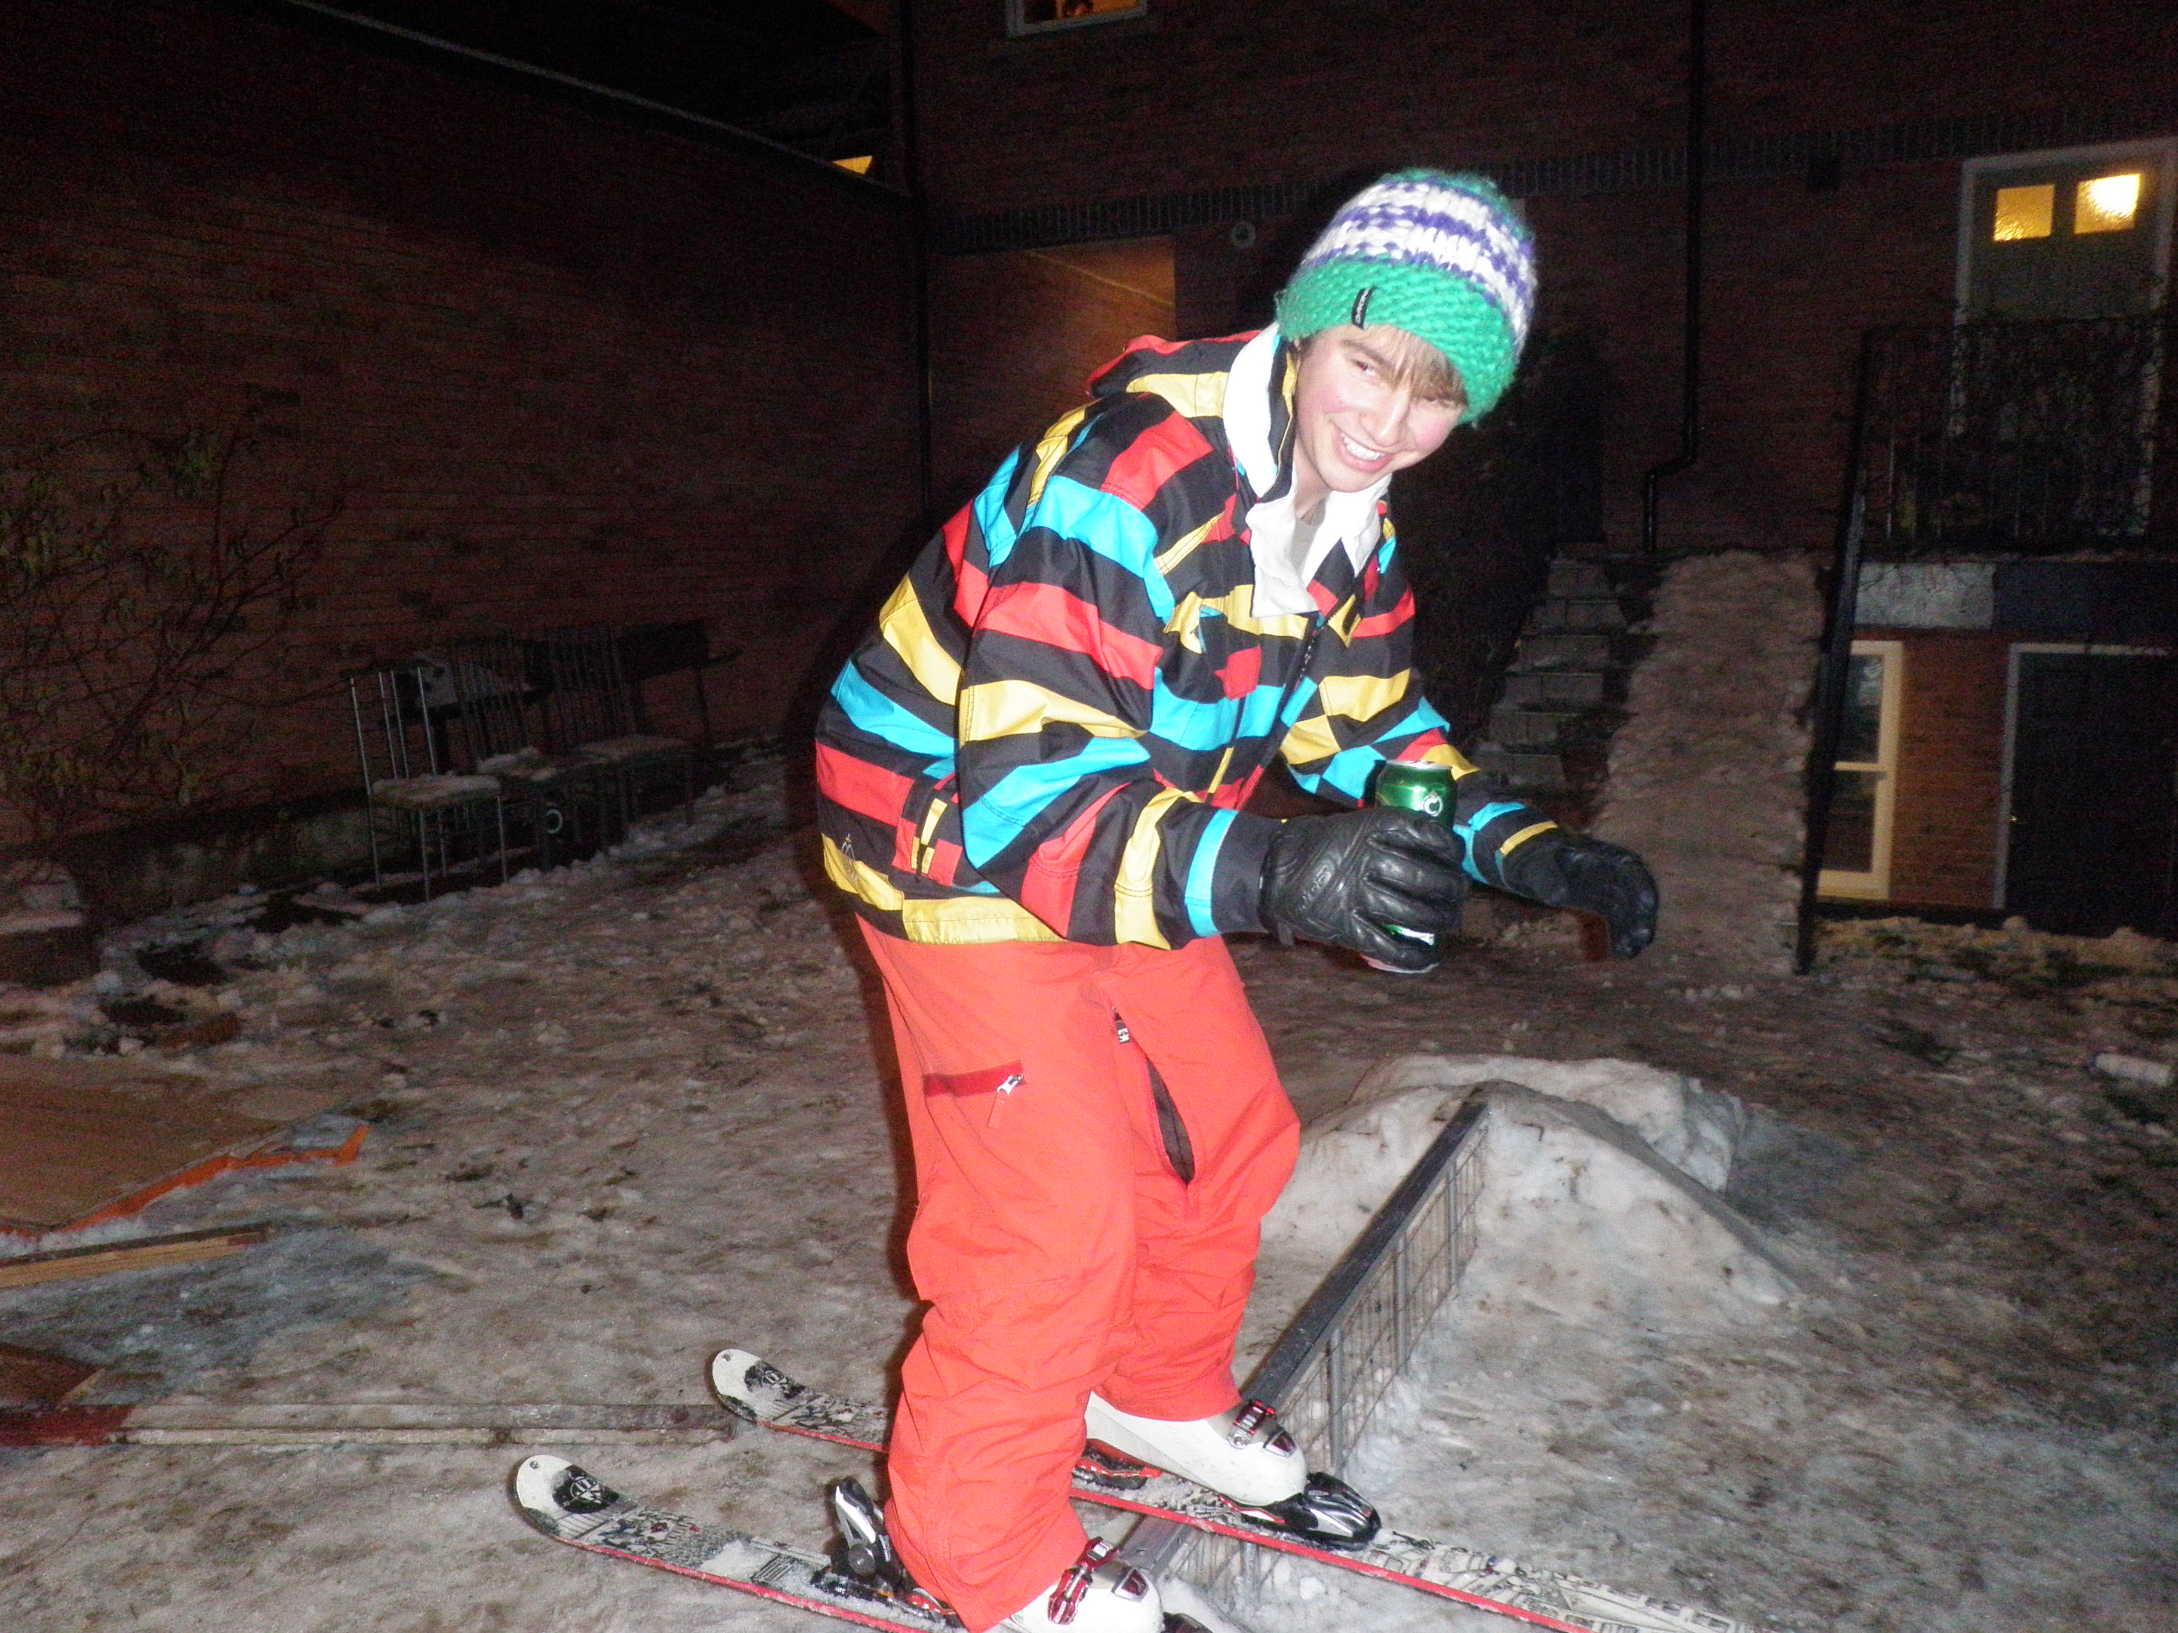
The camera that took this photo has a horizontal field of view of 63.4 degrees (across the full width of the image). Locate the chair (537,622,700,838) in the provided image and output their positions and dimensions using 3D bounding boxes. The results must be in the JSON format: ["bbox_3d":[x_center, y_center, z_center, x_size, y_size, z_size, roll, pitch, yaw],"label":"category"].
[{"bbox_3d":[-2.352,-0.432,8.885,0.480,1.014,0.420,4,10,30],"label":"chair"}]

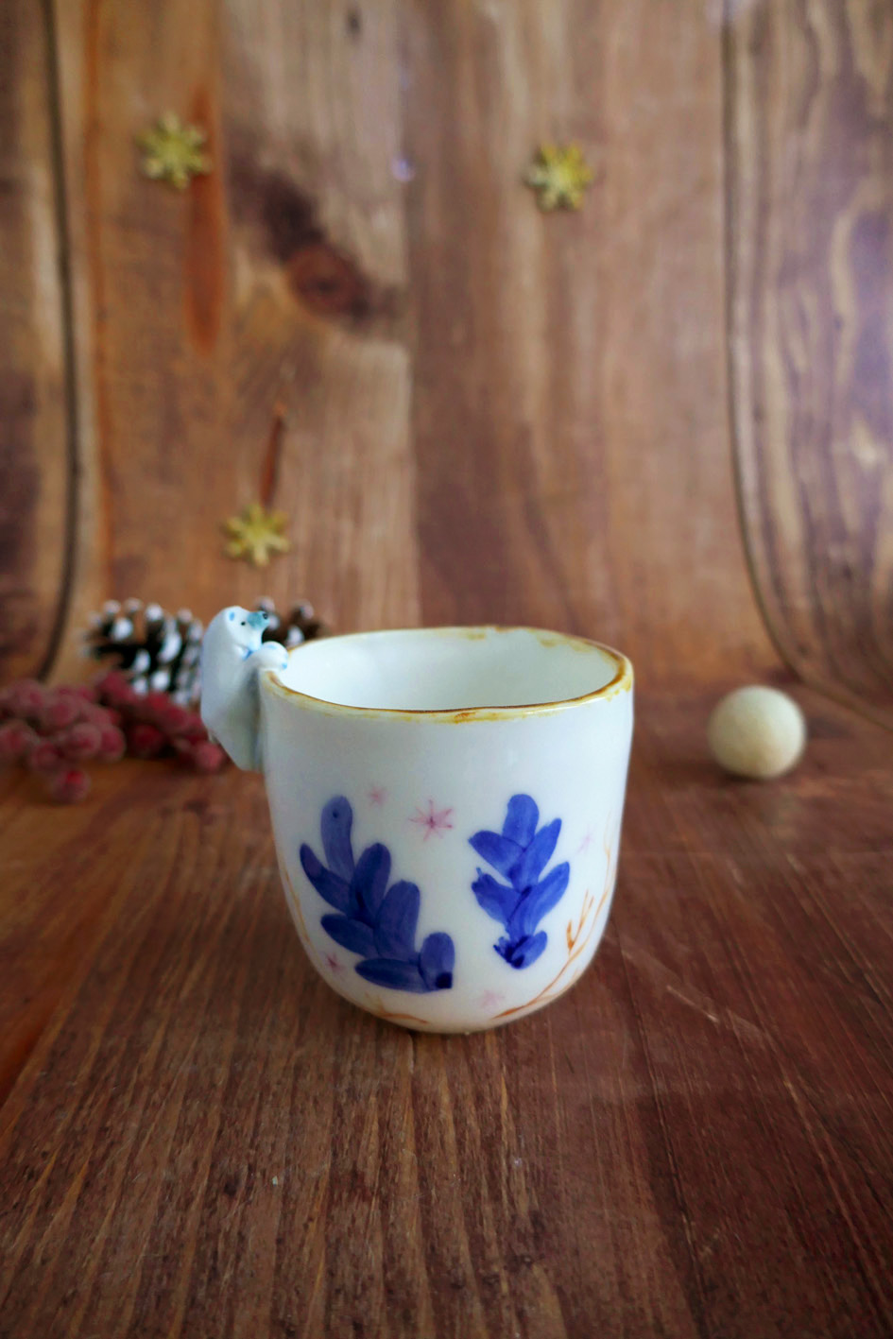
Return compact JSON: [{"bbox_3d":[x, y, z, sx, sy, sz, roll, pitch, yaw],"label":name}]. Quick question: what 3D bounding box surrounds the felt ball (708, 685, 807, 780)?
[{"bbox_3d":[0.108,0.022,0.325,0.032,0.032,0.032,-1,14,0],"label":"felt ball"}]

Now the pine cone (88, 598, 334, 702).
[{"bbox_3d":[-0.109,-0.007,0.421,0.107,0.053,0.053,-2,14,0],"label":"pine cone"}]

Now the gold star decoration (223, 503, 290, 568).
[{"bbox_3d":[-0.105,-0.075,0.516,0.035,0.036,0.005,-2,-17,-3],"label":"gold star decoration"}]

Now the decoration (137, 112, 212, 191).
[{"bbox_3d":[-0.148,-0.283,0.507,0.038,0.041,0.005,-2,3,-2],"label":"decoration"}]

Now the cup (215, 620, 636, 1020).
[{"bbox_3d":[-0.006,0.028,0.199,0.088,0.086,0.075,-1,14,0],"label":"cup"}]

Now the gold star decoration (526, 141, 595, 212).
[{"bbox_3d":[0.064,-0.275,0.518,0.036,0.037,0.005,-2,3,-2],"label":"gold star decoration"}]

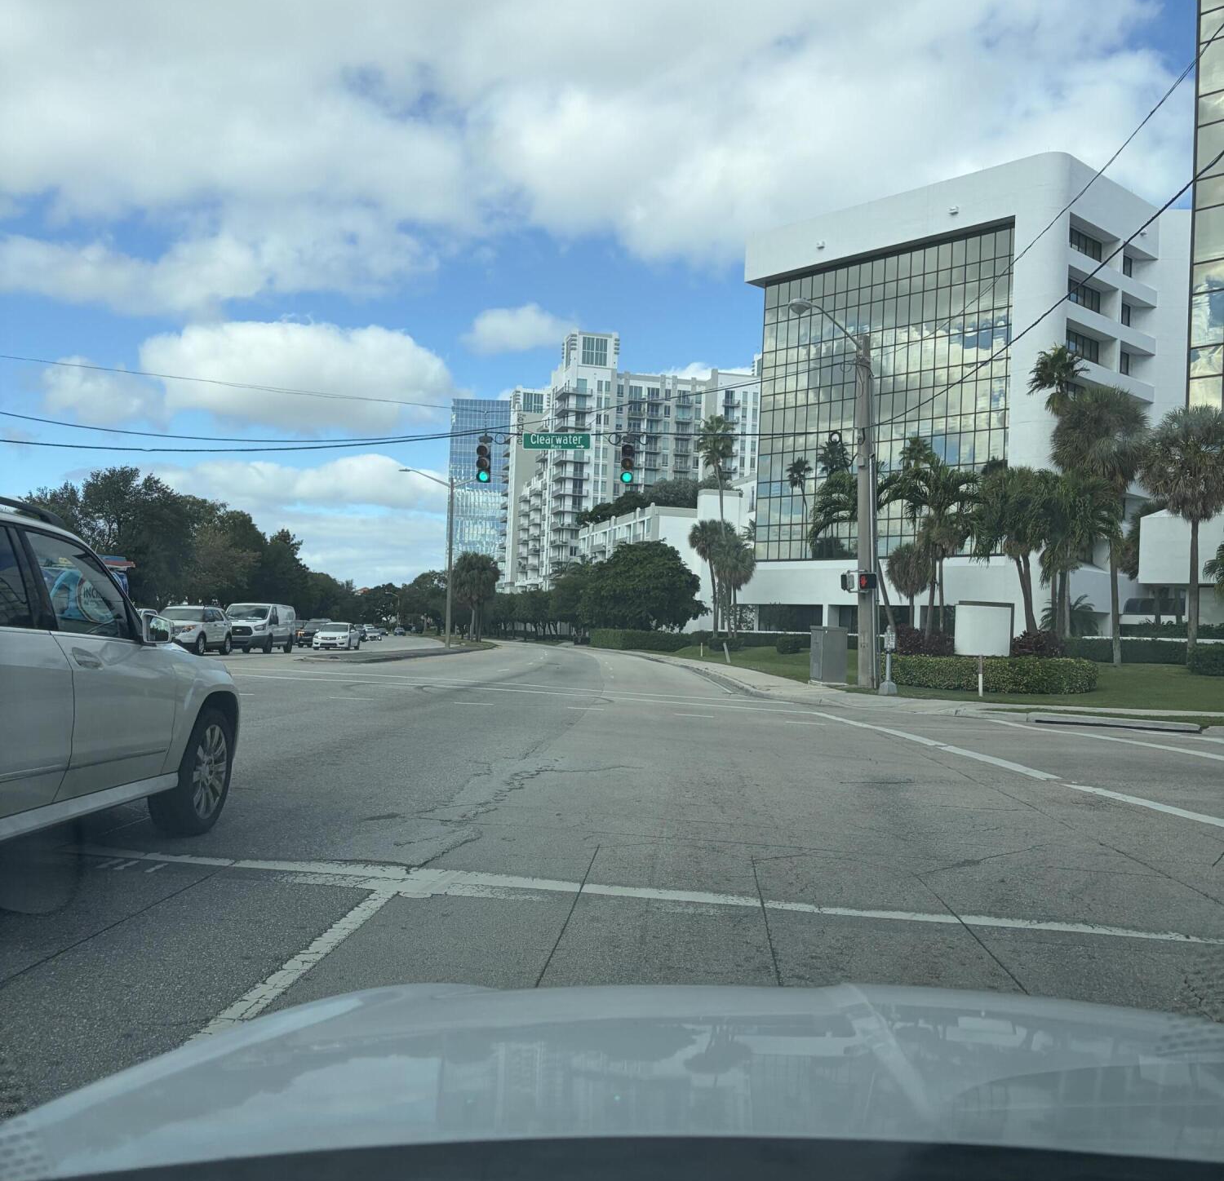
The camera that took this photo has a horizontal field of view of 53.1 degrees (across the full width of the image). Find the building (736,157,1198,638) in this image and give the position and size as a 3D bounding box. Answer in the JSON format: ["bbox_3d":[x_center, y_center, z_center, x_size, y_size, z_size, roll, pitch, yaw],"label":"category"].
[{"bbox_3d":[29.497,-13.059,104.448,22.000,35.390,30.190,5,-3,-42],"label":"building"}]

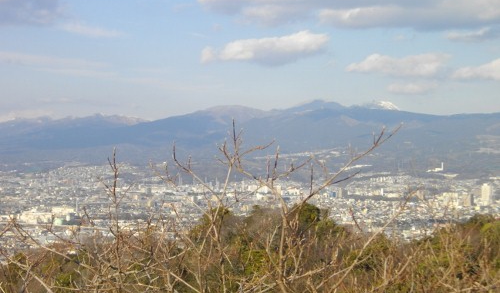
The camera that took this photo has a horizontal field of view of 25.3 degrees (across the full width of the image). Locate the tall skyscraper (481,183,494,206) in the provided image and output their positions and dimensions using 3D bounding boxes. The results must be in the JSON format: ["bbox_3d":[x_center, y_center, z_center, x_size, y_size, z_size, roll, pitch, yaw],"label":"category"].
[{"bbox_3d":[939.579,191.081,4400.000,32.000,87.000,30.000,-1,-1,33],"label":"tall skyscraper"}]

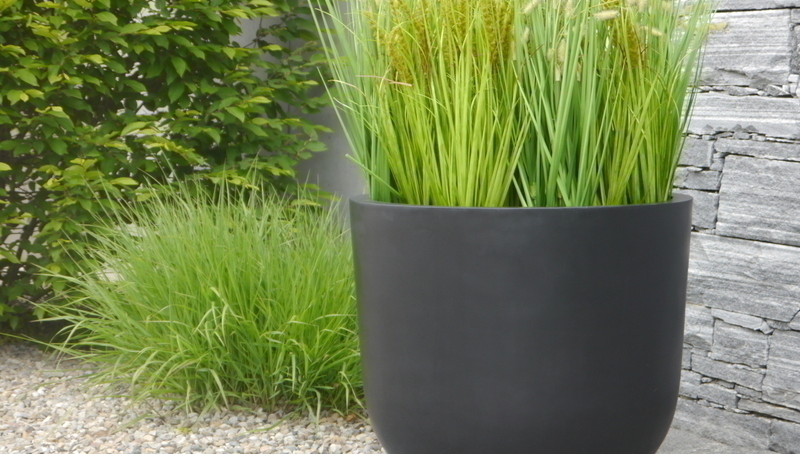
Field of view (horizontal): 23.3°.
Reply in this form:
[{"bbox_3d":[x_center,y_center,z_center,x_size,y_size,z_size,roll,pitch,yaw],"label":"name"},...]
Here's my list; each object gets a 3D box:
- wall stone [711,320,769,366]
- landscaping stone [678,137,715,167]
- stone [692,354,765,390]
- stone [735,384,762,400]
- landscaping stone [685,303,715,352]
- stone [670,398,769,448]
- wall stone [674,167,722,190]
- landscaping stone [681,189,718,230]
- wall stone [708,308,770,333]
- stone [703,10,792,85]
[{"bbox_3d":[0.760,0.245,4.098,0.120,0.080,0.171,0,4,-31],"label":"wall stone"},{"bbox_3d":[0.676,-0.162,4.213,0.100,0.063,0.117,0,4,-31],"label":"landscaping stone"},{"bbox_3d":[0.734,0.307,4.131,0.110,0.043,0.229,0,4,-31],"label":"stone"},{"bbox_3d":[0.748,0.345,4.061,0.060,0.019,0.085,0,4,-31],"label":"stone"},{"bbox_3d":[0.682,0.215,4.217,0.110,0.090,0.106,0,4,-31],"label":"landscaping stone"},{"bbox_3d":[0.735,0.416,4.171,0.150,0.066,0.339,0,4,-31],"label":"stone"},{"bbox_3d":[0.676,-0.104,4.213,0.100,0.042,0.156,0,4,-31],"label":"wall stone"},{"bbox_3d":[0.677,-0.040,4.222,0.110,0.079,0.156,0,4,-31],"label":"landscaping stone"},{"bbox_3d":[0.745,0.194,4.094,0.090,0.028,0.170,0,4,-31],"label":"wall stone"},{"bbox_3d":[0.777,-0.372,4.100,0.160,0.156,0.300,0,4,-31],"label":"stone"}]

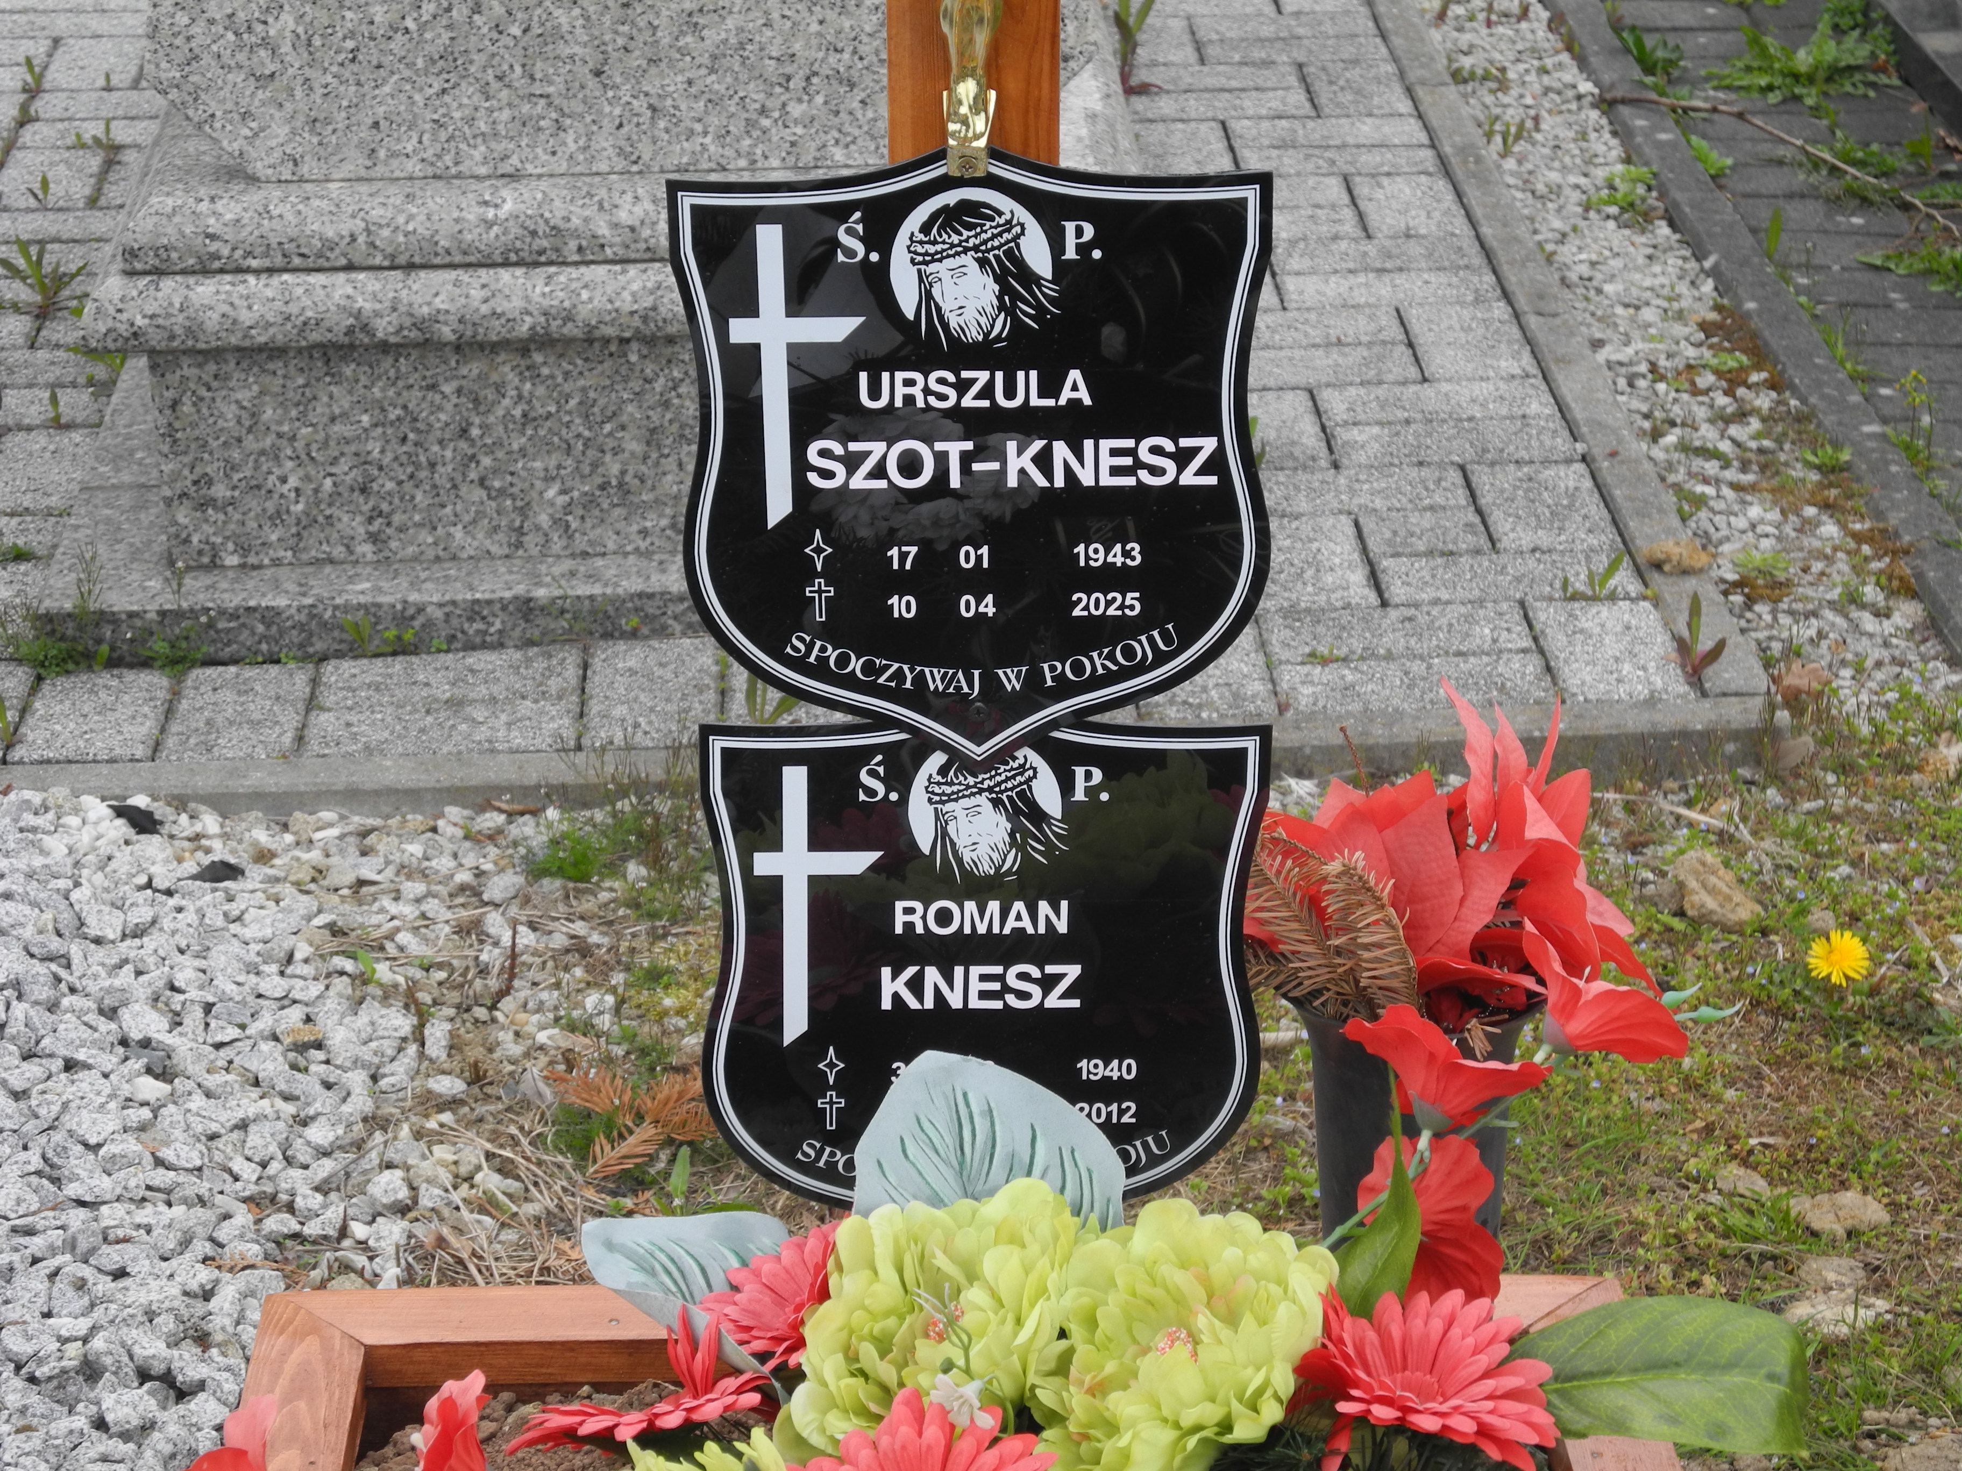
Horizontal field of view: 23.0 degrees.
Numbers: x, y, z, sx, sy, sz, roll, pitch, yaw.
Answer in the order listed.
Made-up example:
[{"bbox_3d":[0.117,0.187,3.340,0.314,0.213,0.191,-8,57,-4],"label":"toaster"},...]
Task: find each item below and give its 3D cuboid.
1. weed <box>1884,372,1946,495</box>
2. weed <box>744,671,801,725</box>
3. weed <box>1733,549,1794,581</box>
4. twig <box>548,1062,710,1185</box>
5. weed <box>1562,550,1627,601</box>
[{"bbox_3d":[0.749,-0.248,3.855,0.045,0.082,0.050,-1,24,0],"label":"weed"},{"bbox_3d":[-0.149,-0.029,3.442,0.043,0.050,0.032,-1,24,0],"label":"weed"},{"bbox_3d":[0.605,-0.136,3.725,0.046,0.017,0.042,-1,24,0],"label":"weed"},{"bbox_3d":[-0.215,0.232,2.942,0.110,0.033,0.105,-1,24,0],"label":"twig"},{"bbox_3d":[0.465,-0.124,3.644,0.047,0.037,0.020,-1,24,0],"label":"weed"}]

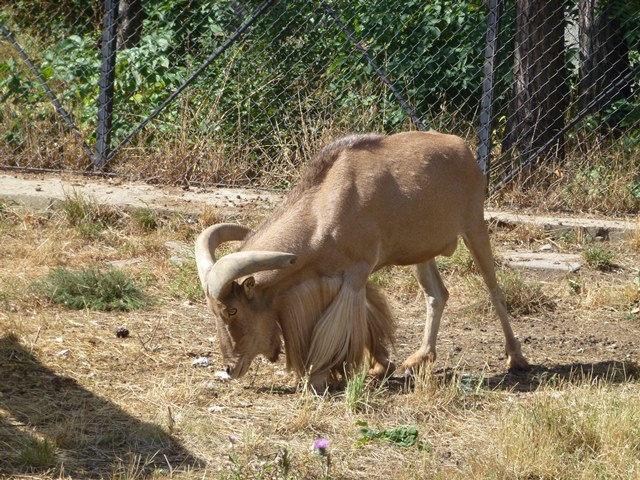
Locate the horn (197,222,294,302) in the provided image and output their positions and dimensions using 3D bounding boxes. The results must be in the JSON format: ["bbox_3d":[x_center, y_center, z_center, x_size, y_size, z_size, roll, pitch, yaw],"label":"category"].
[{"bbox_3d":[-0.272,0.079,12.800,0.280,0.210,0.440,0,11,-20],"label":"horn"}]

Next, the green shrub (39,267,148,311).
[{"bbox_3d":[-0.887,0.189,14.200,0.420,0.150,0.360,3,10,0],"label":"green shrub"}]

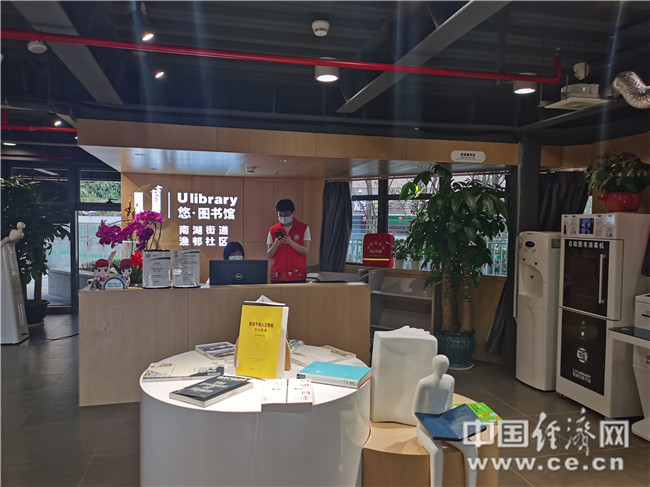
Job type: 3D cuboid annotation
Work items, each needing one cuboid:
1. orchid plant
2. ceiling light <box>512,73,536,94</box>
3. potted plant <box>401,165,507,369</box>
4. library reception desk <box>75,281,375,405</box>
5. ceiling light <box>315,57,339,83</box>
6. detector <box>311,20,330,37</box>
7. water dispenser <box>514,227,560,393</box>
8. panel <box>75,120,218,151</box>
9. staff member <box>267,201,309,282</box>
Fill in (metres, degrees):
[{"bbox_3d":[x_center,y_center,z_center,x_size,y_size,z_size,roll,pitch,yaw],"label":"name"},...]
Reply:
[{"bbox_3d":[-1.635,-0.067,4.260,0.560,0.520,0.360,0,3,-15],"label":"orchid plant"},{"bbox_3d":[1.527,-1.220,3.870,0.166,0.120,0.166,0,3,-15],"label":"ceiling light"},{"bbox_3d":[1.308,0.247,5.153,1.000,1.980,0.920,1,2,15],"label":"potted plant"},{"bbox_3d":[-0.822,0.802,4.470,2.329,0.891,0.649,0,2,-14],"label":"library reception desk"},{"bbox_3d":[0.011,-1.288,3.779,0.170,0.135,0.170,0,2,-14],"label":"ceiling light"},{"bbox_3d":[-0.023,-1.252,2.950,0.102,0.057,0.102,1,3,0],"label":"detector"},{"bbox_3d":[2.044,0.604,4.612,0.437,1.356,0.417,0,2,-14],"label":"water dispenser"},{"bbox_3d":[-1.412,-0.865,4.103,1.067,0.204,0.040,0,2,-14],"label":"panel"},{"bbox_3d":[-0.383,0.392,5.271,0.480,1.705,0.360,1,3,3],"label":"staff member"}]

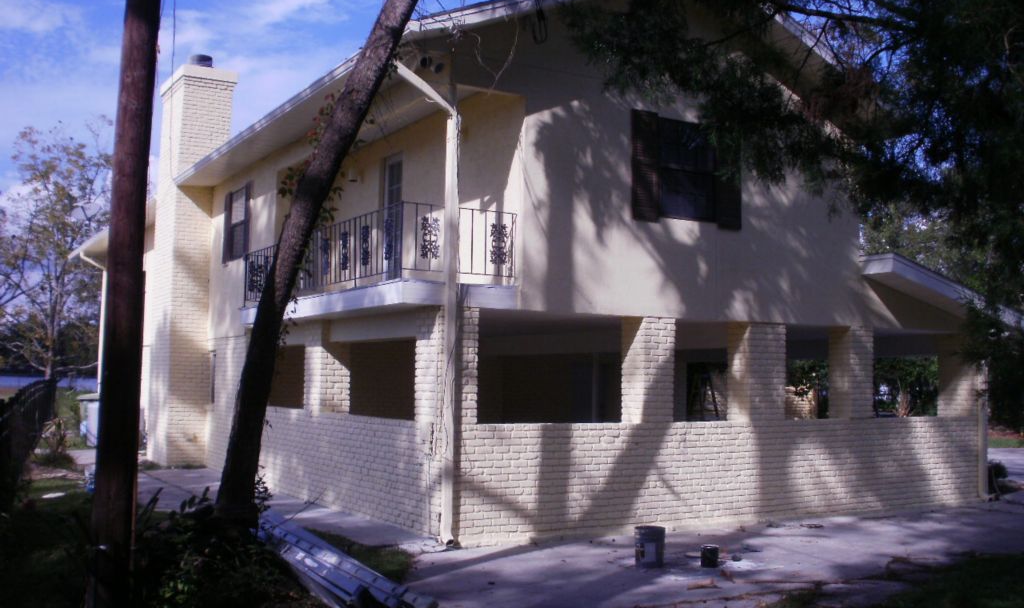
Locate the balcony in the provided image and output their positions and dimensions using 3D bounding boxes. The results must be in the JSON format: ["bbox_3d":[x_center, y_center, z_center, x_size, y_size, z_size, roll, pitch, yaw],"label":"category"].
[{"bbox_3d":[-1.976,-0.425,13.730,1.369,0.858,5.806,3,-5,-30],"label":"balcony"}]

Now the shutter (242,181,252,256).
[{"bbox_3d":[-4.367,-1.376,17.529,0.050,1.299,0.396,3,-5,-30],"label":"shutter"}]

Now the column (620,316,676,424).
[{"bbox_3d":[1.607,0.774,12.587,0.481,1.222,0.396,3,-5,-30],"label":"column"}]

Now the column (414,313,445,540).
[{"bbox_3d":[-0.708,1.271,11.385,0.440,2.455,0.581,3,-5,-30],"label":"column"}]

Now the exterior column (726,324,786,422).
[{"bbox_3d":[3.082,0.847,13.429,0.594,1.211,0.396,3,-5,-30],"label":"exterior column"}]

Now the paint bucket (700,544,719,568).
[{"bbox_3d":[1.902,2.421,10.211,0.168,0.194,0.168,1,-4,0],"label":"paint bucket"}]

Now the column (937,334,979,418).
[{"bbox_3d":[6.428,1.030,15.338,0.440,1.172,0.396,3,-5,-30],"label":"column"}]

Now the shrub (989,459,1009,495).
[{"bbox_3d":[8.144,2.874,17.864,0.460,0.490,0.460,3,-5,-30],"label":"shrub"}]

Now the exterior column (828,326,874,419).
[{"bbox_3d":[4.556,0.926,14.338,0.435,1.209,0.405,3,-5,-30],"label":"exterior column"}]

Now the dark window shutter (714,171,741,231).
[{"bbox_3d":[2.693,-1.557,13.103,0.376,1.300,0.044,3,-5,-30],"label":"dark window shutter"}]

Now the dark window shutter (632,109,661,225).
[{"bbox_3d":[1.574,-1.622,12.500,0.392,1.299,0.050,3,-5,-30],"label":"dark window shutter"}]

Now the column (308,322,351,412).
[{"bbox_3d":[-2.541,0.867,14.661,0.407,1.207,0.651,3,-5,-30],"label":"column"}]

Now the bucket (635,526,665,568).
[{"bbox_3d":[1.325,2.327,10.201,0.291,0.360,0.291,1,-4,0],"label":"bucket"}]

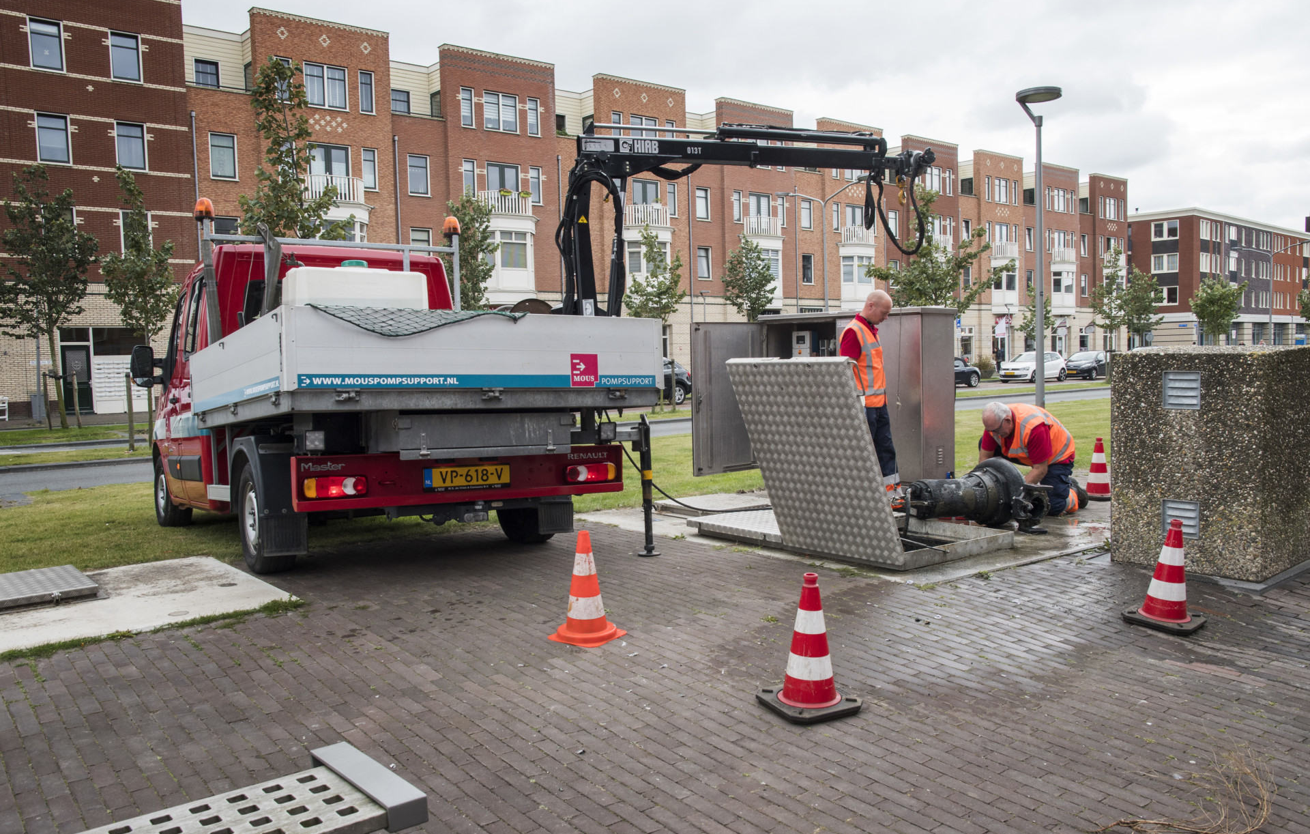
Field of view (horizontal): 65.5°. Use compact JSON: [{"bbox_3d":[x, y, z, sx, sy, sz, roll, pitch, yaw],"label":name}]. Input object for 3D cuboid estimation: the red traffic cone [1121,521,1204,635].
[{"bbox_3d":[2.549,0.771,5.050,0.360,0.500,0.360,7,3,15],"label":"red traffic cone"}]

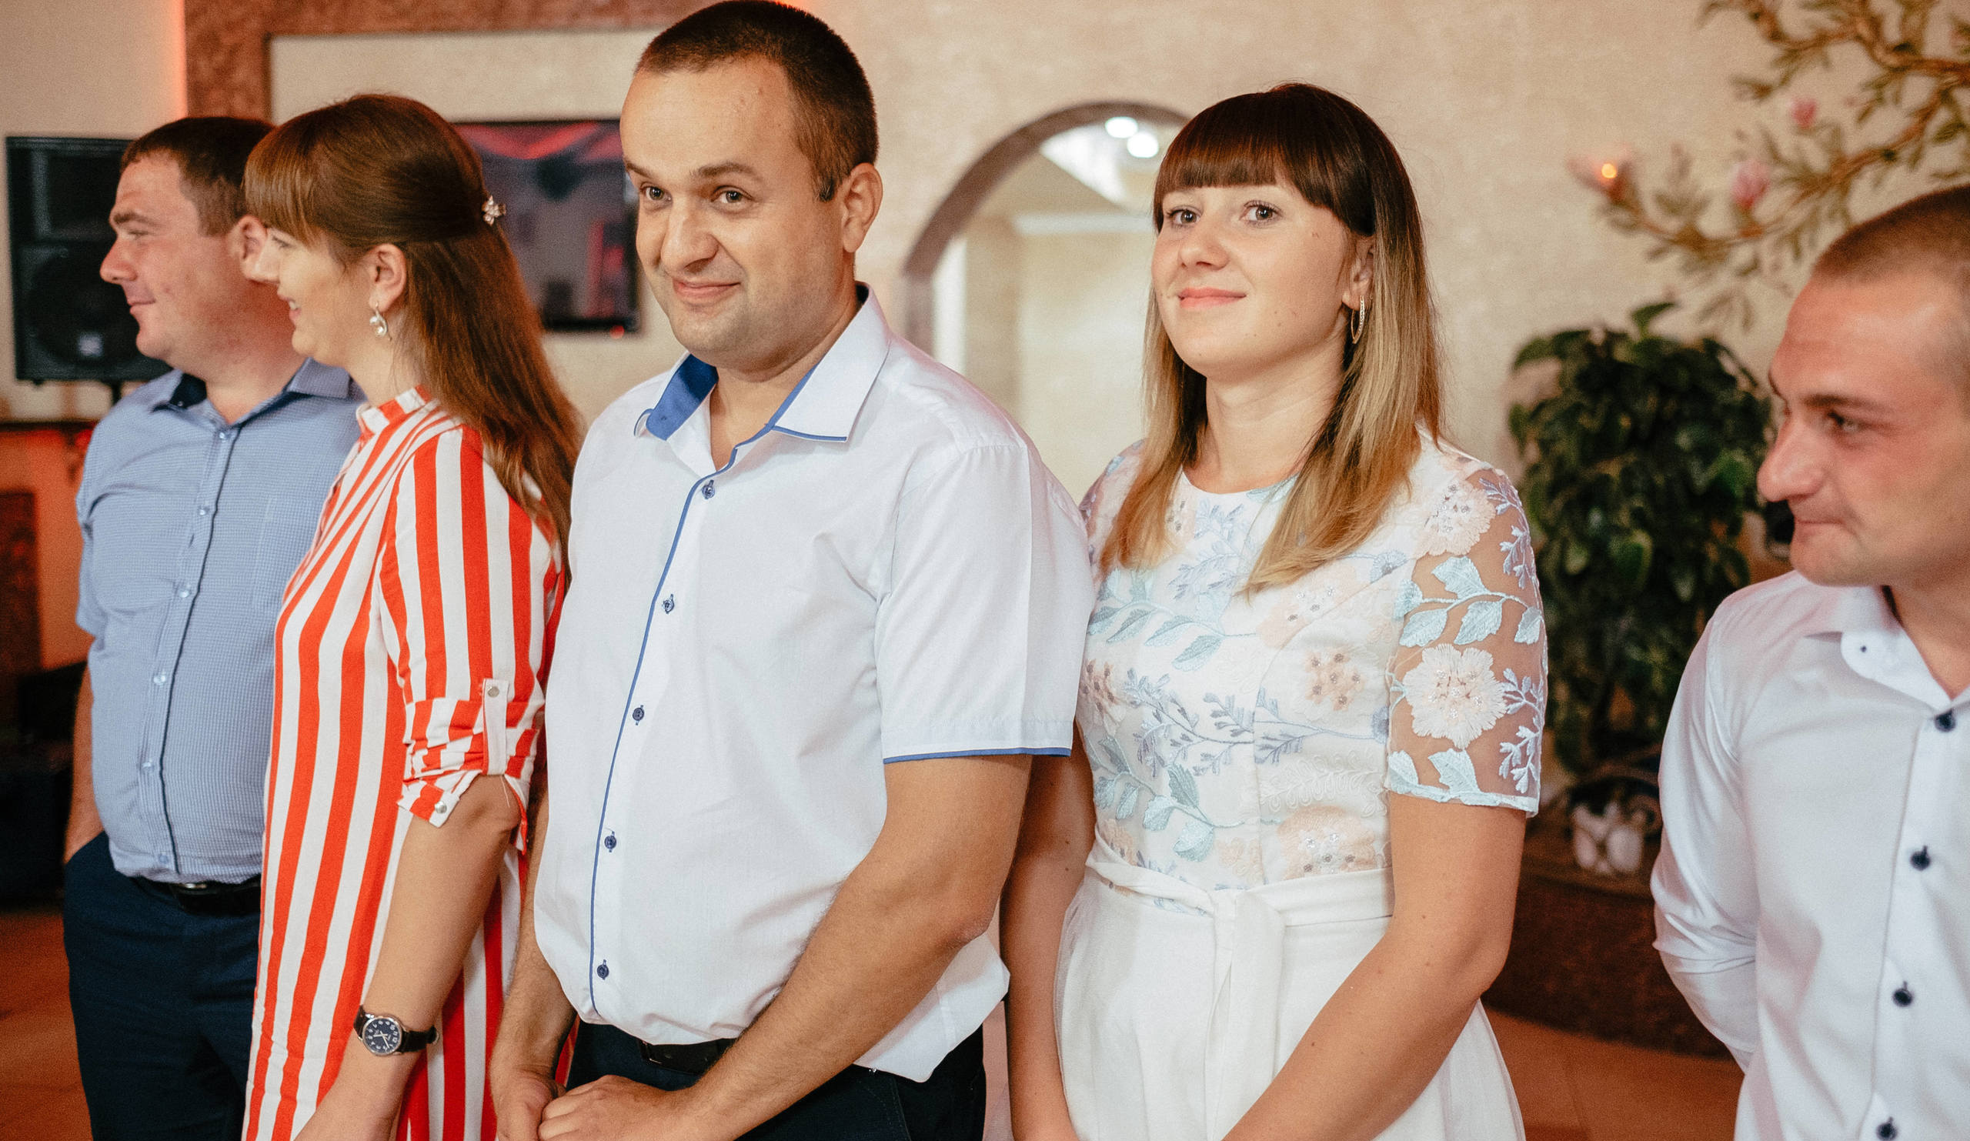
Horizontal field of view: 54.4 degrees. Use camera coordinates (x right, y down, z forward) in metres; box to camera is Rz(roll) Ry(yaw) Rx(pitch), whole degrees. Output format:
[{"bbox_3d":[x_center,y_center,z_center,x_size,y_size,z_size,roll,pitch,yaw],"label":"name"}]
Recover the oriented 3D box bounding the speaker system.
[{"bbox_3d":[-2.460,-0.865,5.407,0.420,0.670,0.380,0,5,-9],"label":"speaker system"}]

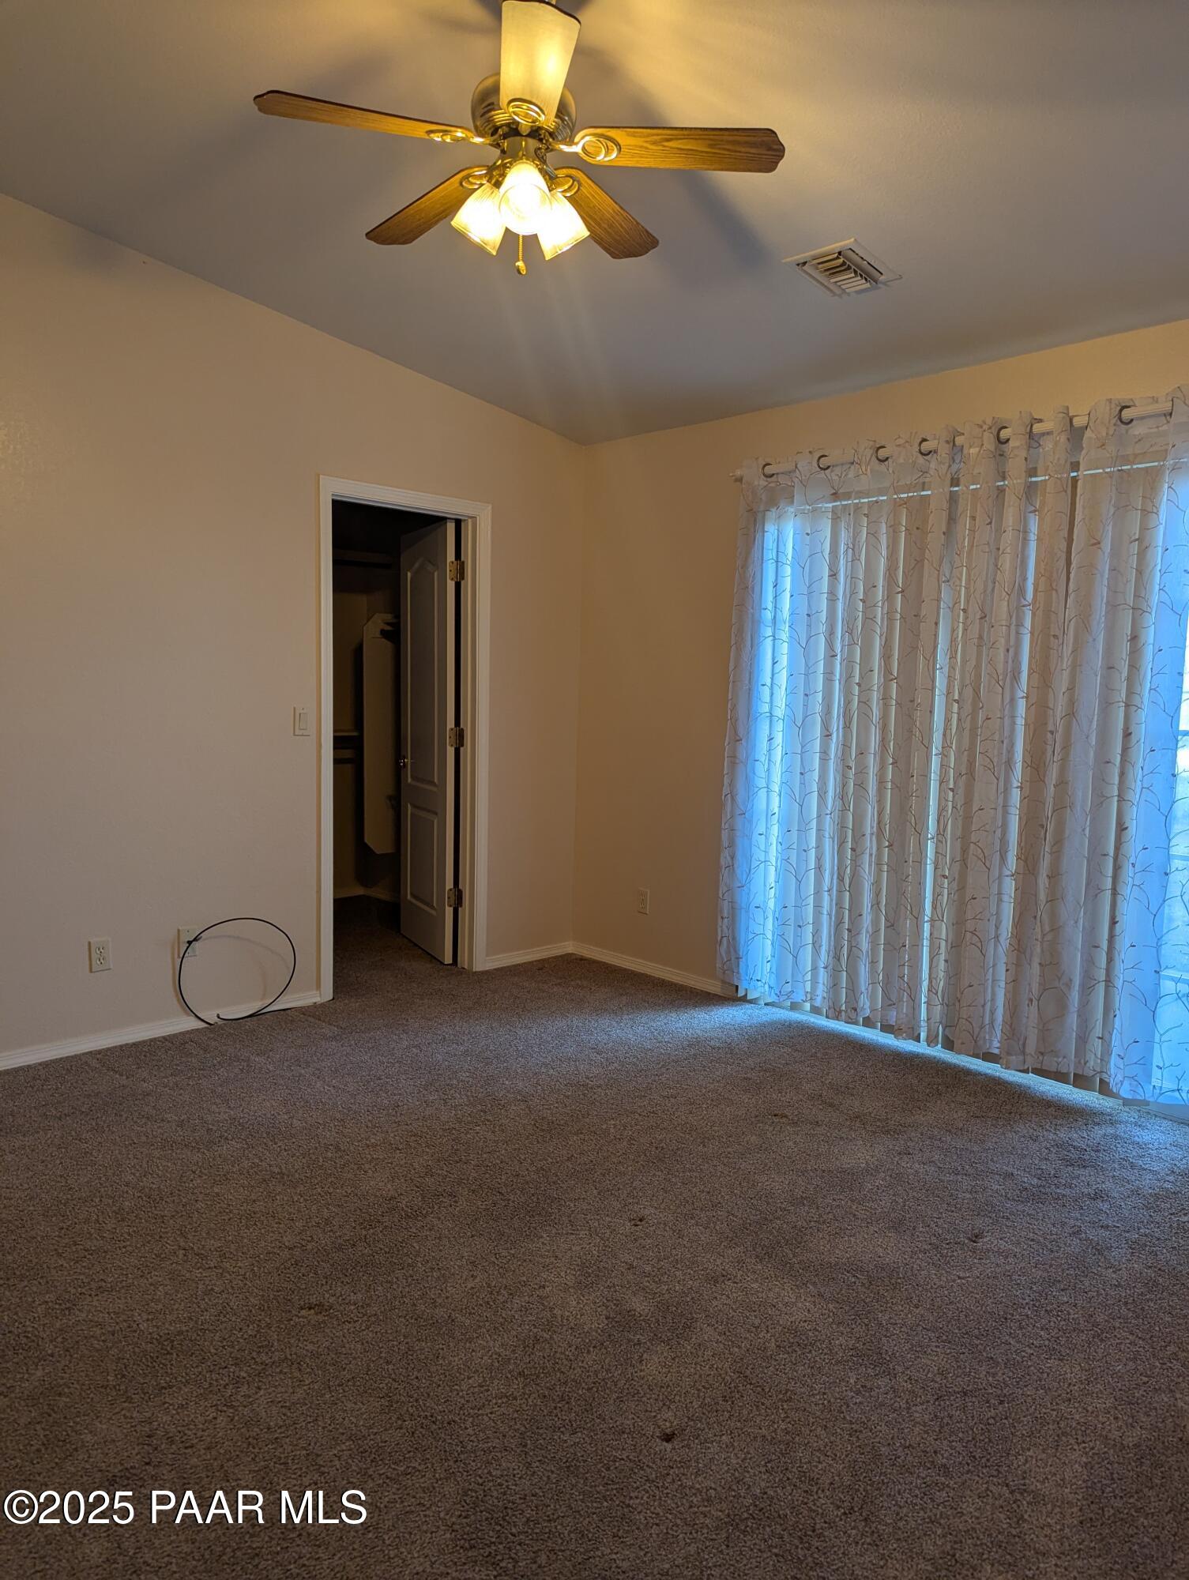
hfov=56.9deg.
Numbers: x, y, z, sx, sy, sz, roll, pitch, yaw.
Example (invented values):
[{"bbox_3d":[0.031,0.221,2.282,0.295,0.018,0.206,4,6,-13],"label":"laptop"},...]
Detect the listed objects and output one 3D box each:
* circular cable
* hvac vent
[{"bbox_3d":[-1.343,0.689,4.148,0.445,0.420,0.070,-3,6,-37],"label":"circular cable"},{"bbox_3d":[0.746,-1.543,3.272,0.270,0.025,0.245,7,0,-45],"label":"hvac vent"}]

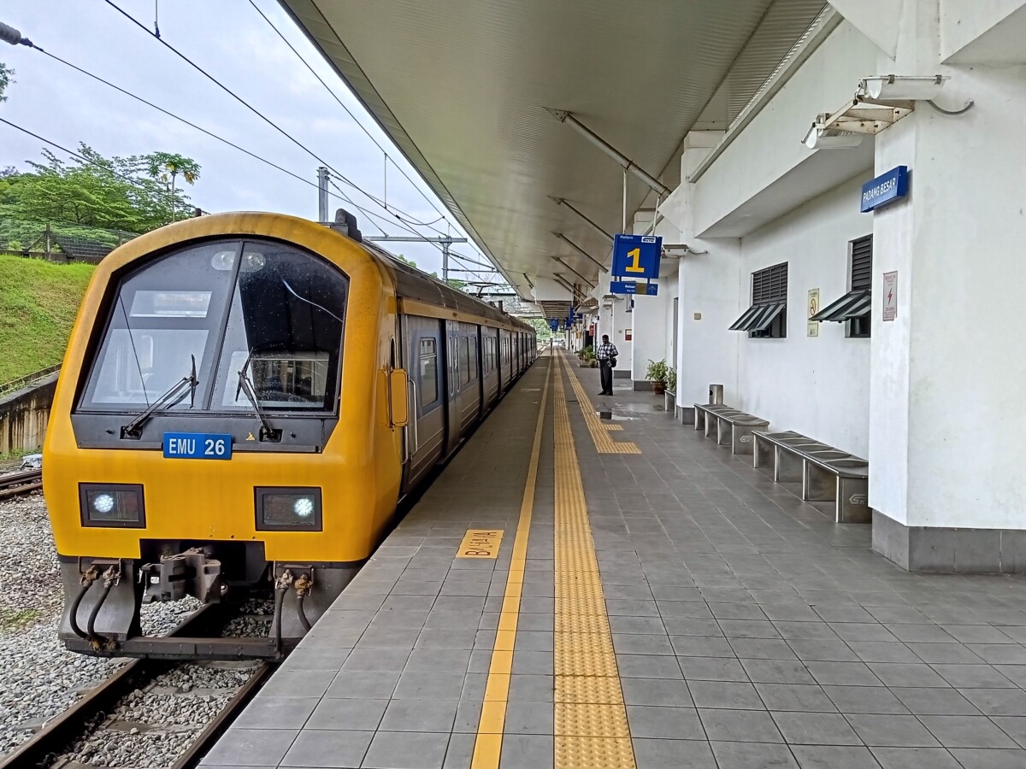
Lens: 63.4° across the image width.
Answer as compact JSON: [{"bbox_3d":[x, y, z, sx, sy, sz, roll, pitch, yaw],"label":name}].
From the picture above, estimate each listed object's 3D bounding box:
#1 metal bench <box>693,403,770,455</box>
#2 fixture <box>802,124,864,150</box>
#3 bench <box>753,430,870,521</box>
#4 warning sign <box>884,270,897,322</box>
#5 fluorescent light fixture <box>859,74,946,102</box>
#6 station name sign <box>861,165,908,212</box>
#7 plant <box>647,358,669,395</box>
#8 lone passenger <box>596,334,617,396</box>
[{"bbox_3d":[3.338,0.650,12.853,0.540,0.445,3.100,0,3,3],"label":"metal bench"},{"bbox_3d":[2.536,-1.958,6.486,0.440,0.150,0.290,0,-15,3],"label":"fixture"},{"bbox_3d":[3.114,0.879,8.565,0.540,0.445,3.080,0,3,3],"label":"bench"},{"bbox_3d":[2.685,-0.630,5.915,0.010,0.345,0.250,0,3,3],"label":"warning sign"},{"bbox_3d":[2.484,-1.881,5.240,0.450,0.150,0.280,0,19,3],"label":"fluorescent light fixture"},{"bbox_3d":[2.666,-1.399,5.973,0.065,0.205,0.670,0,3,3],"label":"station name sign"},{"bbox_3d":[4.181,-0.210,23.944,0.600,1.020,0.600,0,3,3],"label":"plant"},{"bbox_3d":[2.595,-0.555,23.353,0.540,1.720,0.380,2,4,31],"label":"lone passenger"}]

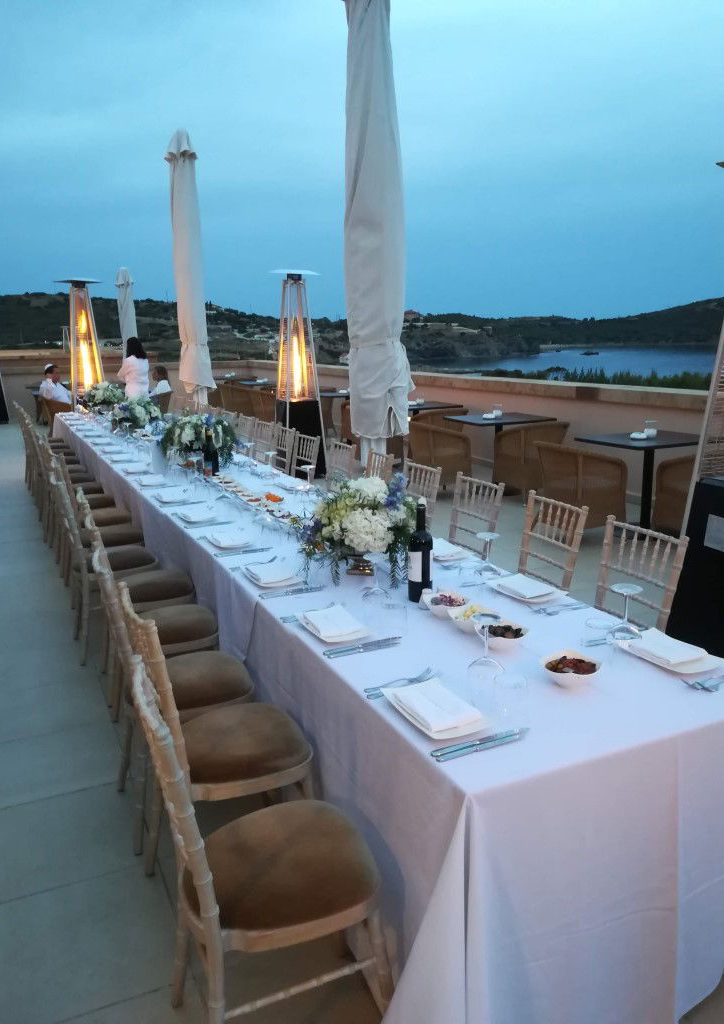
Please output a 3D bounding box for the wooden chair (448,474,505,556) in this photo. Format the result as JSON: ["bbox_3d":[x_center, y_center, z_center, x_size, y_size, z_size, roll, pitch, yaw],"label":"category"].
[{"bbox_3d":[0.393,0.303,3.800,0.440,0.920,0.405,-4,13,-22],"label":"wooden chair"}]

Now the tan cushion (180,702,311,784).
[{"bbox_3d":[-0.354,0.636,2.120,0.365,0.050,0.375,-6,14,-25],"label":"tan cushion"}]

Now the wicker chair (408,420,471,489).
[{"bbox_3d":[0.821,-0.558,7.787,0.570,0.780,0.570,-6,14,-25],"label":"wicker chair"}]

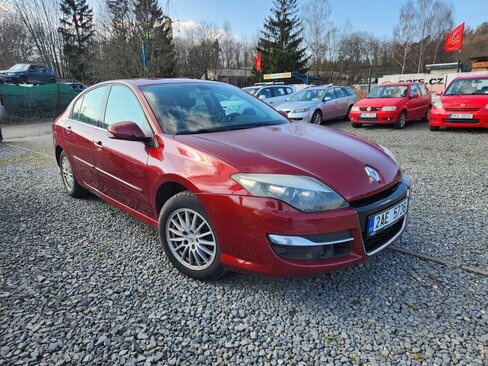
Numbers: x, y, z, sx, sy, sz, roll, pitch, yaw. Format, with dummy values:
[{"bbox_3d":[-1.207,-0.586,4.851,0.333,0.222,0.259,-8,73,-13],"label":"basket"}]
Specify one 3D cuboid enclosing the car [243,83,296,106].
[{"bbox_3d":[0.516,-3.674,15.171,1.770,1.620,4.400,12,20,39],"label":"car"}]

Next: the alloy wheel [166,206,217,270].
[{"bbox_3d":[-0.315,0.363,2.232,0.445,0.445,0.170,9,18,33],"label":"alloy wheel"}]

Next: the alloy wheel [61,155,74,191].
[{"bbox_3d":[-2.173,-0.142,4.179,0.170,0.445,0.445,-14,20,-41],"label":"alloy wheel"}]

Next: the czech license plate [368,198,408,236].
[{"bbox_3d":[0.907,0.206,2.024,0.520,0.110,0.015,-14,20,-41],"label":"czech license plate"}]

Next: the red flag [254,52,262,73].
[{"bbox_3d":[0.805,-6.690,18.000,0.420,1.100,0.150,-1,15,0],"label":"red flag"}]

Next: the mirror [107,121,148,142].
[{"bbox_3d":[-0.838,-0.370,2.374,0.250,0.170,0.210,-14,20,-41],"label":"mirror"}]

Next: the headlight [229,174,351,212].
[{"bbox_3d":[0.265,0.048,1.806,0.480,0.220,0.490,-14,20,-41],"label":"headlight"}]

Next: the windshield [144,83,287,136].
[{"bbox_3d":[-0.305,-0.796,3.102,1.450,0.160,0.900,-14,46,-41],"label":"windshield"}]

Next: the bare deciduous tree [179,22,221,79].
[{"bbox_3d":[-3.430,-9.591,26.388,4.000,7.300,3.800,-1,15,0],"label":"bare deciduous tree"}]

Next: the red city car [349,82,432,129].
[{"bbox_3d":[5.290,-2.765,11.410,3.740,1.420,1.650,-16,21,-42],"label":"red city car"}]

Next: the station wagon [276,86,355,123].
[{"bbox_3d":[3.000,-3.250,13.420,1.780,1.470,4.690,12,20,39],"label":"station wagon"}]

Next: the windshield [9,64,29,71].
[{"bbox_3d":[-15.977,-8.173,23.000,1.380,0.120,0.750,0,48,5],"label":"windshield"}]

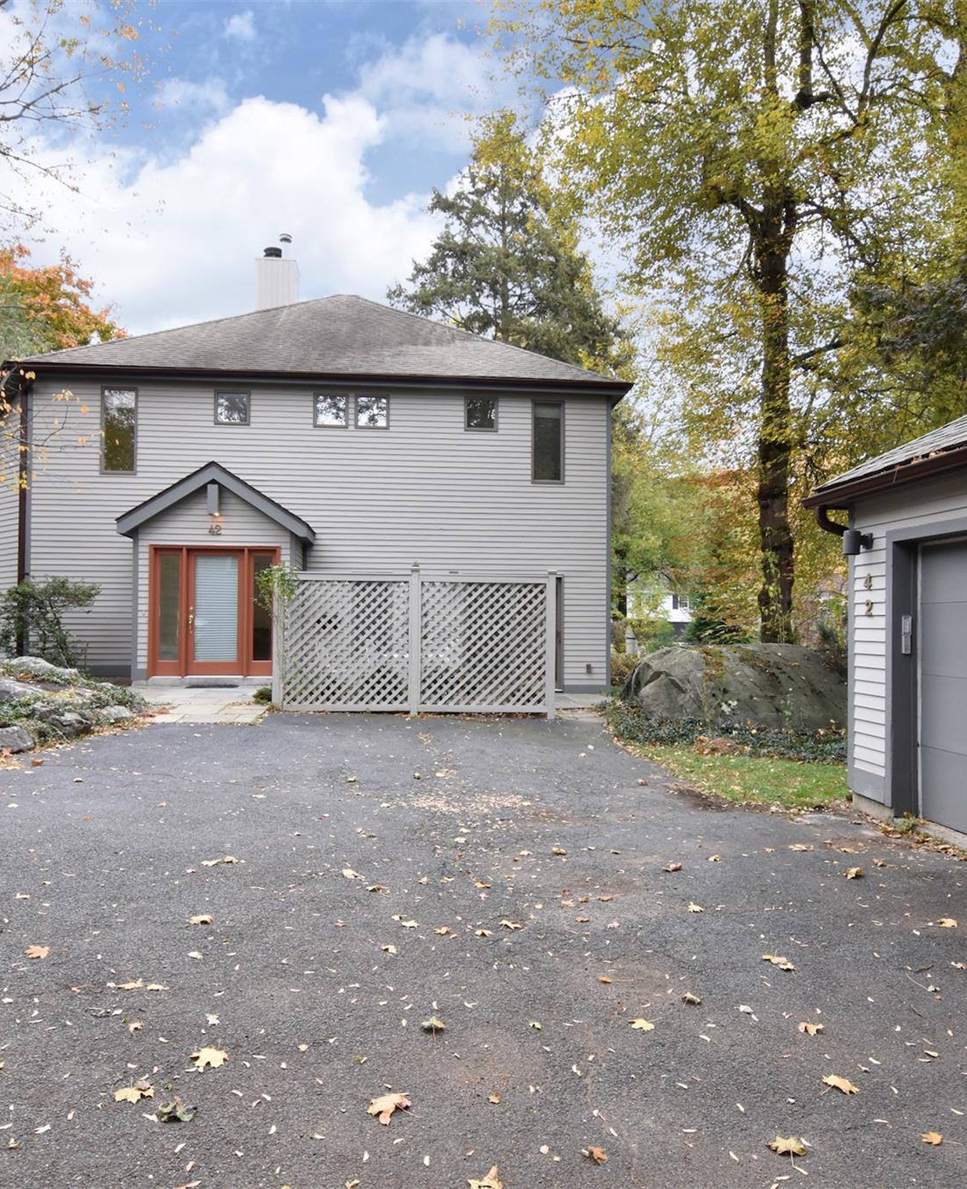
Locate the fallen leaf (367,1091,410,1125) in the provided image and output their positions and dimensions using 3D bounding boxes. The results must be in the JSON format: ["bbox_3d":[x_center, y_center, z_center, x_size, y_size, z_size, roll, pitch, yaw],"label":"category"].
[{"bbox_3d":[-0.287,1.545,2.388,0.135,0.030,0.130,0,-2,0],"label":"fallen leaf"}]

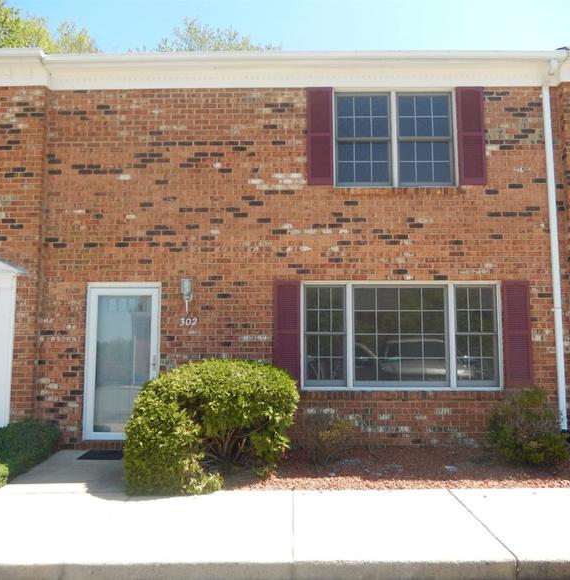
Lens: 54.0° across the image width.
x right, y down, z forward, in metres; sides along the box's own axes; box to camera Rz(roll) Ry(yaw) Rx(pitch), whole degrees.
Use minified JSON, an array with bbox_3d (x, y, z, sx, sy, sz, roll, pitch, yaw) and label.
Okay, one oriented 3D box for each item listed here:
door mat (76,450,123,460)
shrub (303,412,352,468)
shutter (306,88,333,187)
[{"bbox_3d":[-2.178,2.078,7.044,0.720,0.015,0.440,0,-6,1],"label":"door mat"},{"bbox_3d":[0.482,1.718,6.449,0.550,0.600,0.500,0,-6,0],"label":"shrub"},{"bbox_3d":[0.489,-2.133,7.733,0.370,1.400,0.040,0,-6,0],"label":"shutter"}]

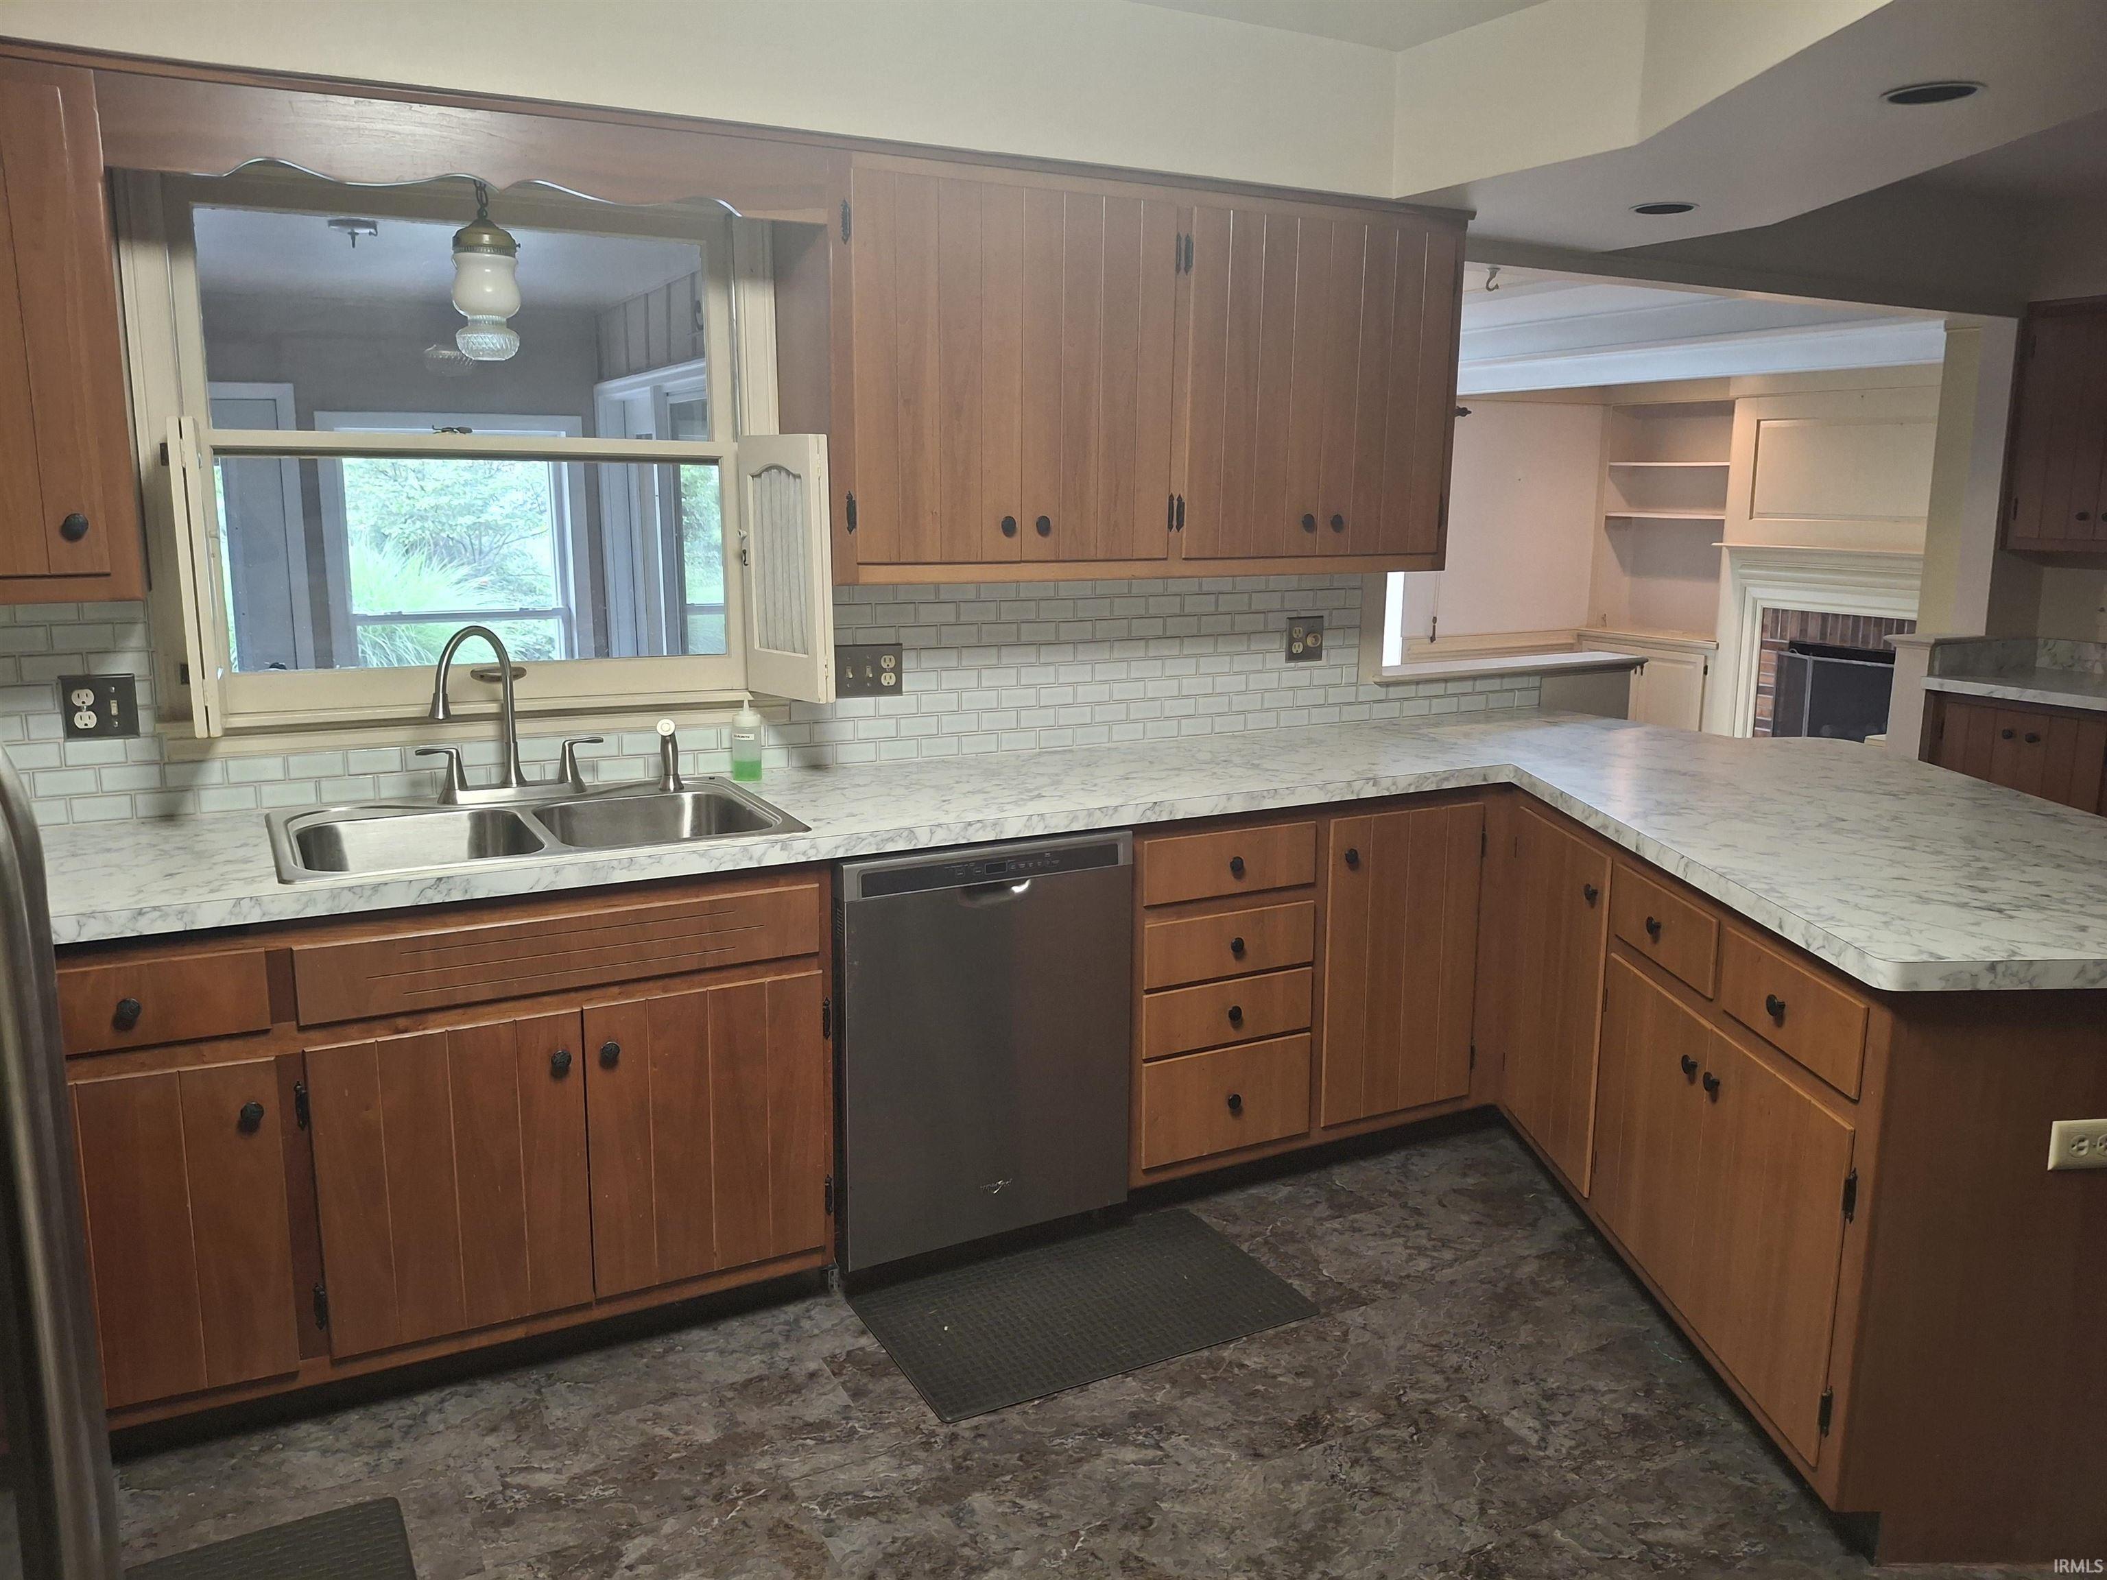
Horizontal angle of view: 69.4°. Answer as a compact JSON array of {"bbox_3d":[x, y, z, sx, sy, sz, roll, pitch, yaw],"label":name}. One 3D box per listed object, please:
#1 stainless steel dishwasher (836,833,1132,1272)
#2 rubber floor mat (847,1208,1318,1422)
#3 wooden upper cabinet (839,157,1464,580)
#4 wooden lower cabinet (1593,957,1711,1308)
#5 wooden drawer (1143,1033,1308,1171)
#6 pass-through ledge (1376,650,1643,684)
[{"bbox_3d":[-0.253,0.458,3.152,0.610,0.813,0.593,-5,12,-27],"label":"stainless steel dishwasher"},{"bbox_3d":[0.056,0.972,2.879,0.781,0.011,0.454,-5,12,-27],"label":"rubber floor mat"},{"bbox_3d":[0.189,-0.878,3.354,1.547,0.796,0.347,-5,12,-27],"label":"wooden upper cabinet"},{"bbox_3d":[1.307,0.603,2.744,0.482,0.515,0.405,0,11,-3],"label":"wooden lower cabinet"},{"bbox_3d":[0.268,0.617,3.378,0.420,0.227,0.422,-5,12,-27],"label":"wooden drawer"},{"bbox_3d":[1.255,-0.348,4.356,1.030,0.030,0.230,-5,12,-27],"label":"pass-through ledge"}]

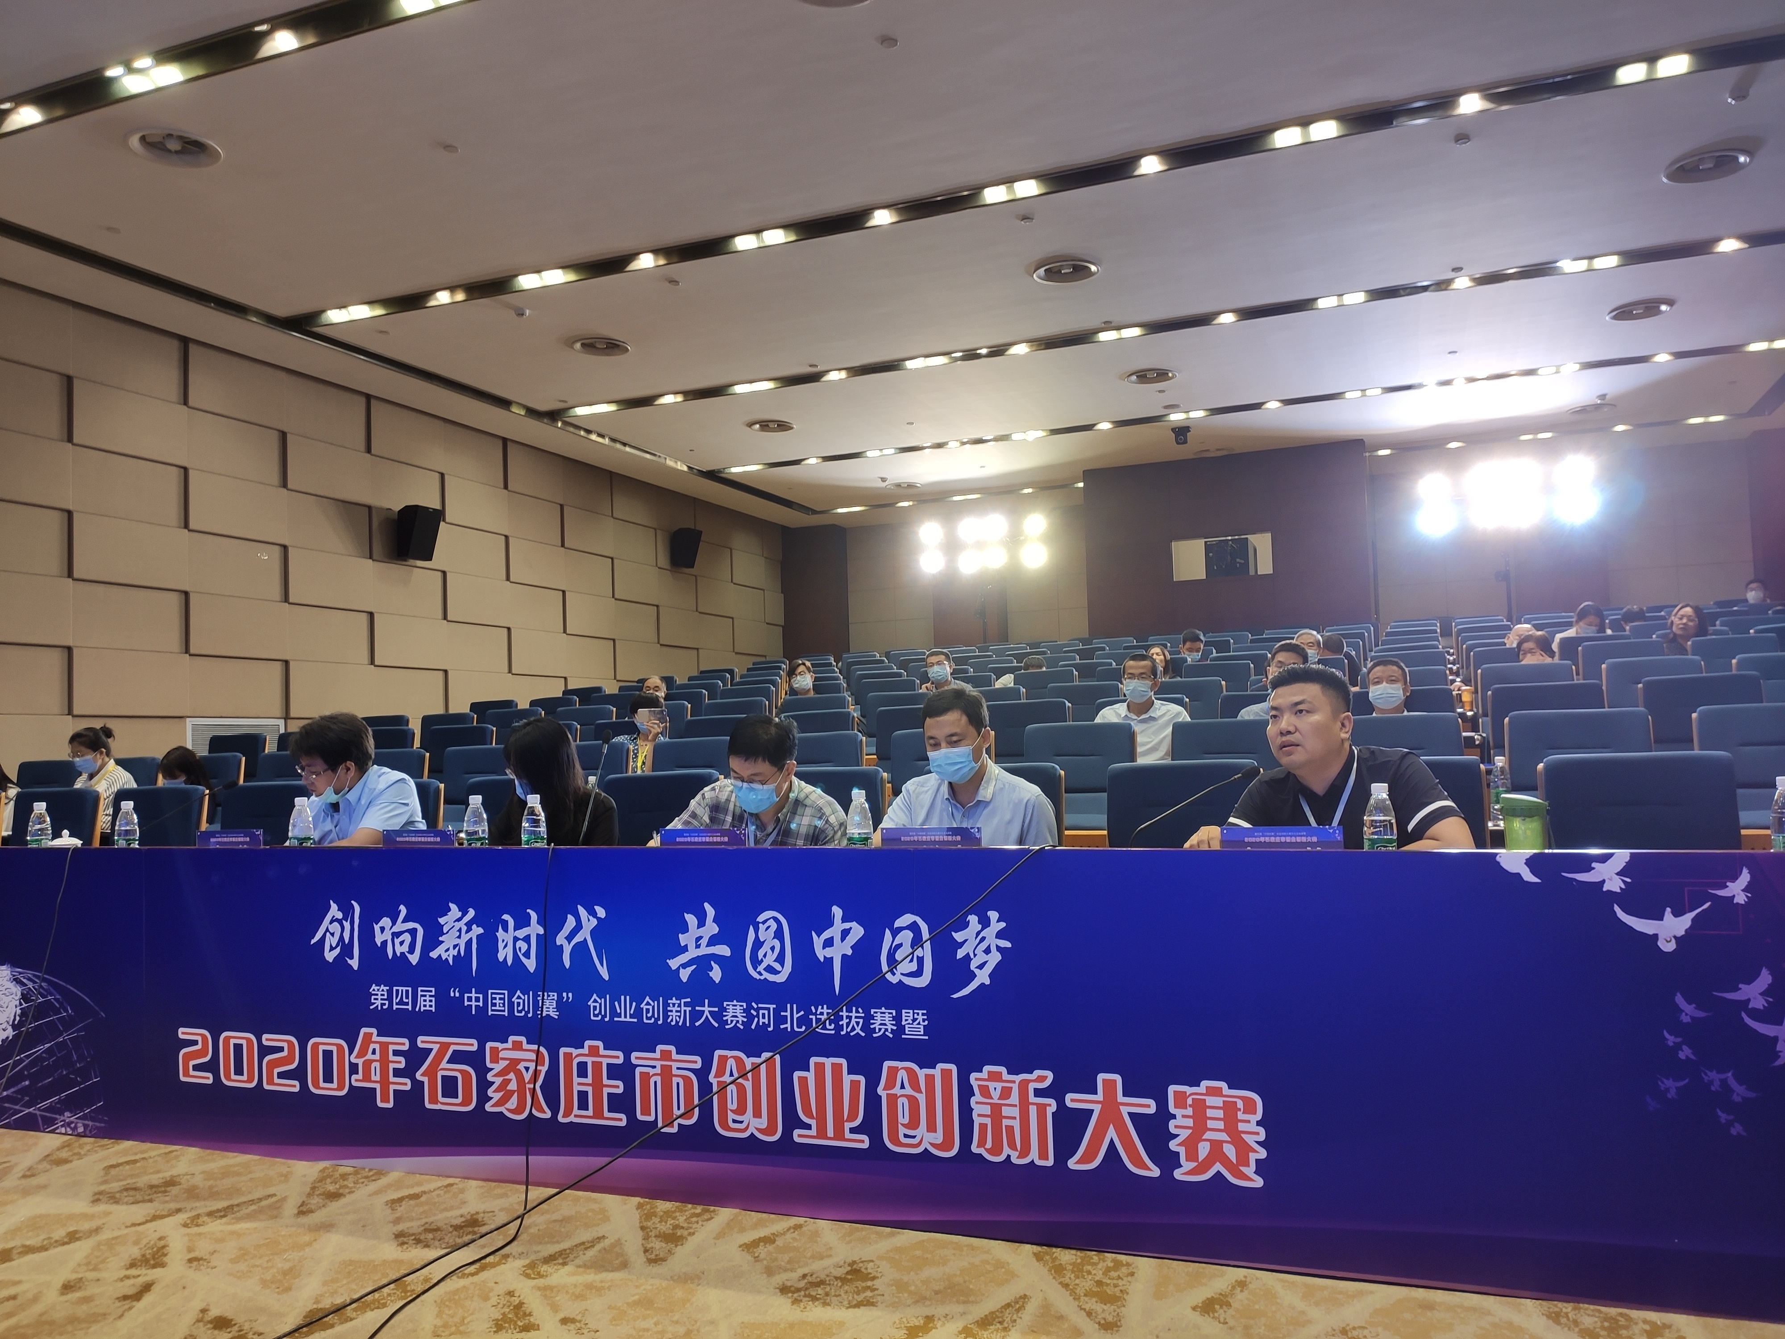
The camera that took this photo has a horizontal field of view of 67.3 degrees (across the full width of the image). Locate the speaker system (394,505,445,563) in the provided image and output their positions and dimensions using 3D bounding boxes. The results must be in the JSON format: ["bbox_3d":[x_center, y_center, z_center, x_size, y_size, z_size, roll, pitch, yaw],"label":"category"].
[{"bbox_3d":[-4.089,-1.156,11.552,0.260,0.450,0.330,-3,-4,22],"label":"speaker system"}]

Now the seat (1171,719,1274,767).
[{"bbox_3d":[1.233,0.676,4.829,0.560,1.000,0.620,-3,-3,21],"label":"seat"}]

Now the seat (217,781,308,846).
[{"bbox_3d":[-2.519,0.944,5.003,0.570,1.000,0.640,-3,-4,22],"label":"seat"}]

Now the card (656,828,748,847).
[{"bbox_3d":[-0.460,0.456,3.328,0.241,0.121,0.060,-3,-4,22],"label":"card"}]

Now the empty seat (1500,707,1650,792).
[{"bbox_3d":[2.258,0.627,4.318,0.540,1.000,0.600,-3,-4,22],"label":"empty seat"}]

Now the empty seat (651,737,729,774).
[{"bbox_3d":[-0.911,0.790,5.671,0.560,1.000,0.620,-3,-3,21],"label":"empty seat"}]

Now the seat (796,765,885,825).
[{"bbox_3d":[-0.284,0.800,3.993,0.540,1.000,0.600,-3,-4,22],"label":"seat"}]

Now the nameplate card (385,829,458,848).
[{"bbox_3d":[-1.288,0.504,3.698,0.246,0.125,0.060,-3,-3,21],"label":"nameplate card"}]

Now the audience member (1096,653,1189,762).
[{"bbox_3d":[1.069,0.526,5.853,0.500,1.218,0.750,-3,-4,22],"label":"audience member"}]

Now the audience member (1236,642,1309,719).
[{"bbox_3d":[1.649,0.487,5.625,0.500,1.233,0.750,-3,-4,22],"label":"audience member"}]

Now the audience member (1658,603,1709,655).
[{"bbox_3d":[5.203,0.141,8.711,0.480,1.180,0.750,-3,-4,22],"label":"audience member"}]

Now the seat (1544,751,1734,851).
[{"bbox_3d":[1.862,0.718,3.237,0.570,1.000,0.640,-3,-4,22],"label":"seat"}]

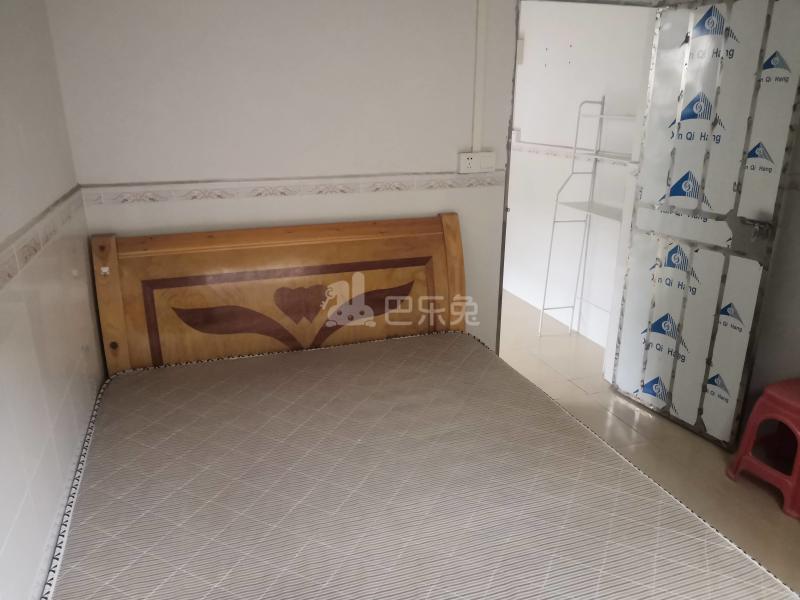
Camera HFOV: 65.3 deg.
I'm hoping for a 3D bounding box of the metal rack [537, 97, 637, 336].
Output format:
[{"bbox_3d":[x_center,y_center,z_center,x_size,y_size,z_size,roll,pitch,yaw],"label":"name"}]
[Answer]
[{"bbox_3d":[1.158,-0.372,3.610,0.260,1.470,0.580,-7,21,-21],"label":"metal rack"}]

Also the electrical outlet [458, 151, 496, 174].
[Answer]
[{"bbox_3d":[0.333,-0.602,2.729,0.172,0.087,0.034,-6,20,-18],"label":"electrical outlet"}]

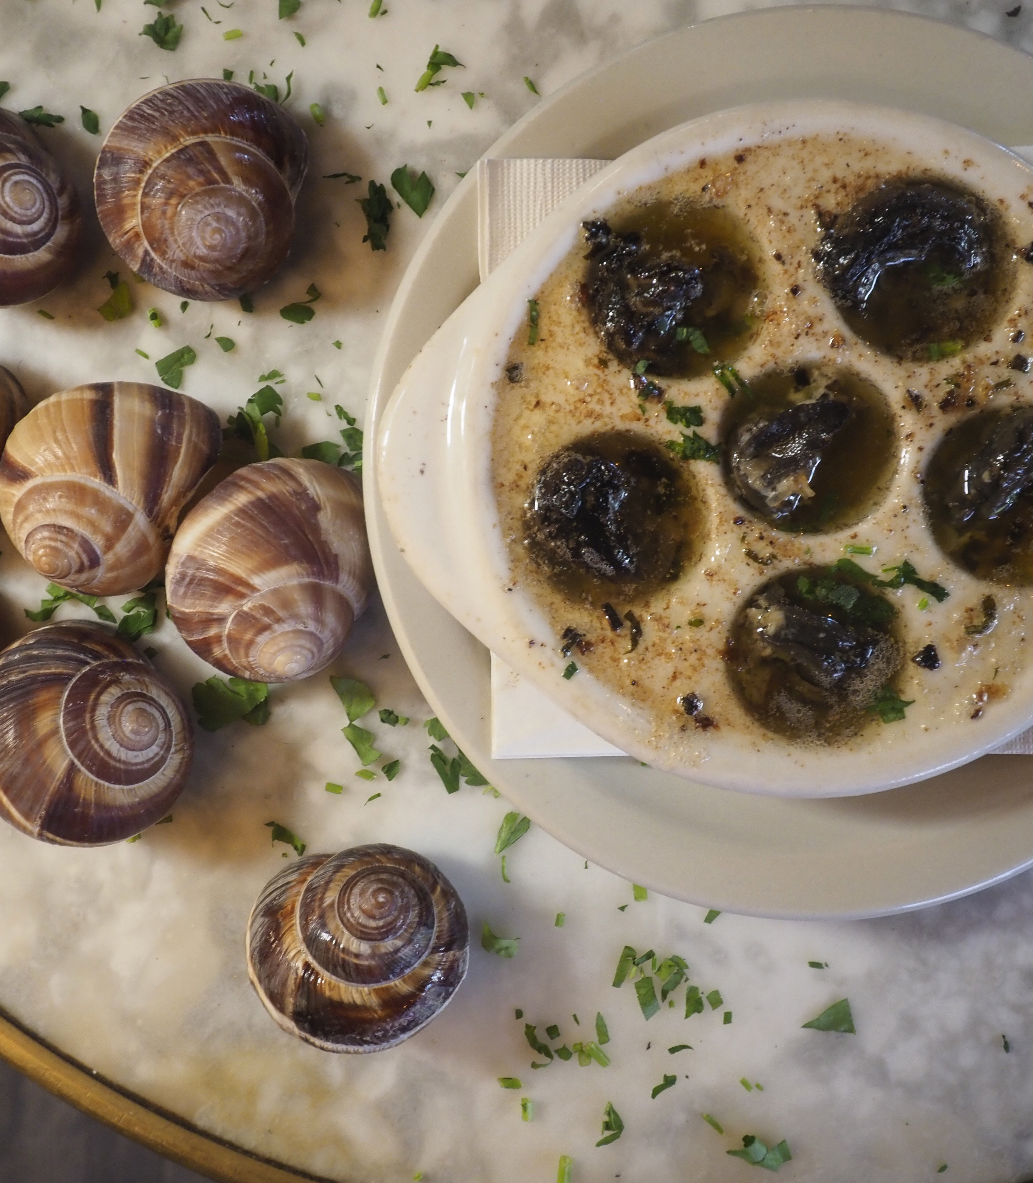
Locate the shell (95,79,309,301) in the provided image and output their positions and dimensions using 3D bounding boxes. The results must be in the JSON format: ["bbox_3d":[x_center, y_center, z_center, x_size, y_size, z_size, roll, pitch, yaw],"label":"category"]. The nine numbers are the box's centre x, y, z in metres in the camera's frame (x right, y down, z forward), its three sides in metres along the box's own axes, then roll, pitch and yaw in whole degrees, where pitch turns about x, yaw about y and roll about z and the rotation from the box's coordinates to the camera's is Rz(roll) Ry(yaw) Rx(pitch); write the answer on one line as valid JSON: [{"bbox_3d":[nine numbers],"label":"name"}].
[{"bbox_3d":[-0.061,-0.078,0.232,0.041,0.035,0.042,0,91,1],"label":"shell"}]

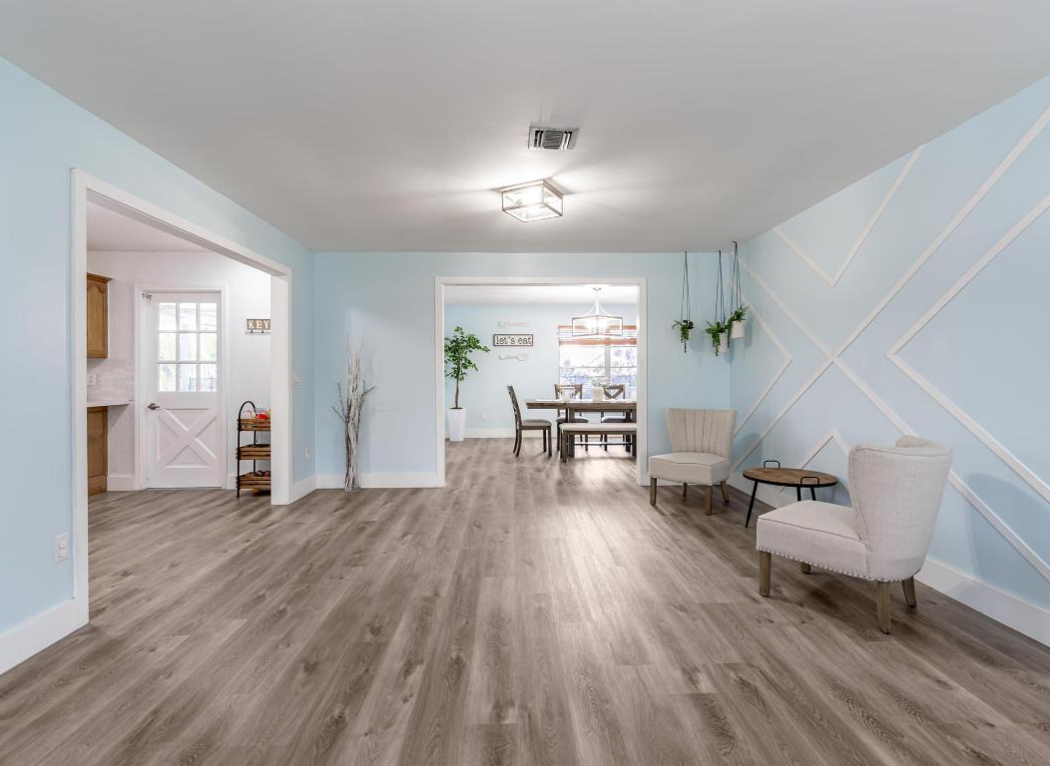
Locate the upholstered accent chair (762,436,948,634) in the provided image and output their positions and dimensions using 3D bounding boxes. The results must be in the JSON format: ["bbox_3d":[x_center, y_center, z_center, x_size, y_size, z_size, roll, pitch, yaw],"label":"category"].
[{"bbox_3d":[1.670,0.703,2.619,0.600,0.830,0.690,-1,1,-40],"label":"upholstered accent chair"}]

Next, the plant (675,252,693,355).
[{"bbox_3d":[1.628,-0.832,5.225,0.185,1.010,0.175,0,1,-1],"label":"plant"}]

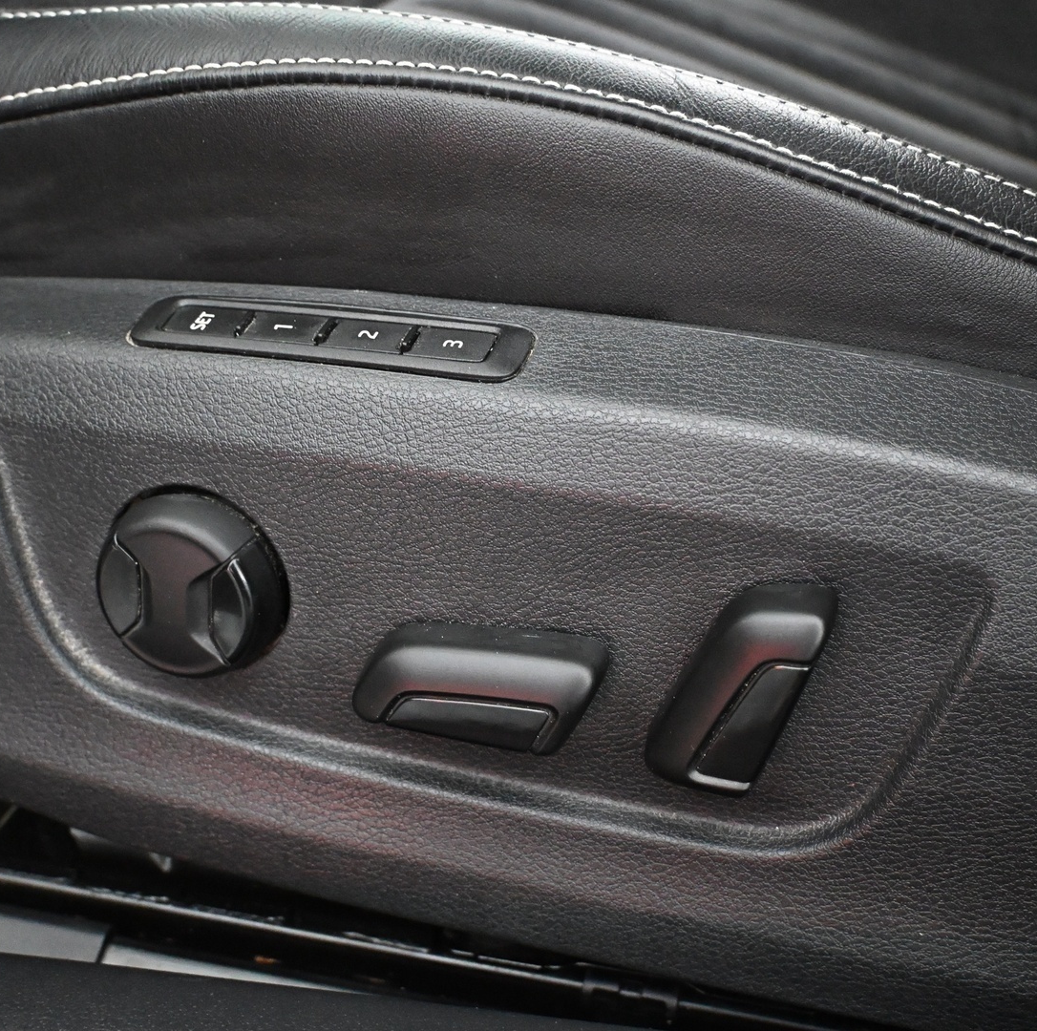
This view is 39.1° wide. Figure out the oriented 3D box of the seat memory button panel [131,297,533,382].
[{"bbox_3d":[-0.042,-0.038,0.325,0.091,0.007,0.020,7,46,13],"label":"seat memory button panel"}]

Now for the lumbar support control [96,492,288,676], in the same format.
[{"bbox_3d":[-0.074,0.018,0.320,0.043,0.043,0.014,4,18,10],"label":"lumbar support control"}]

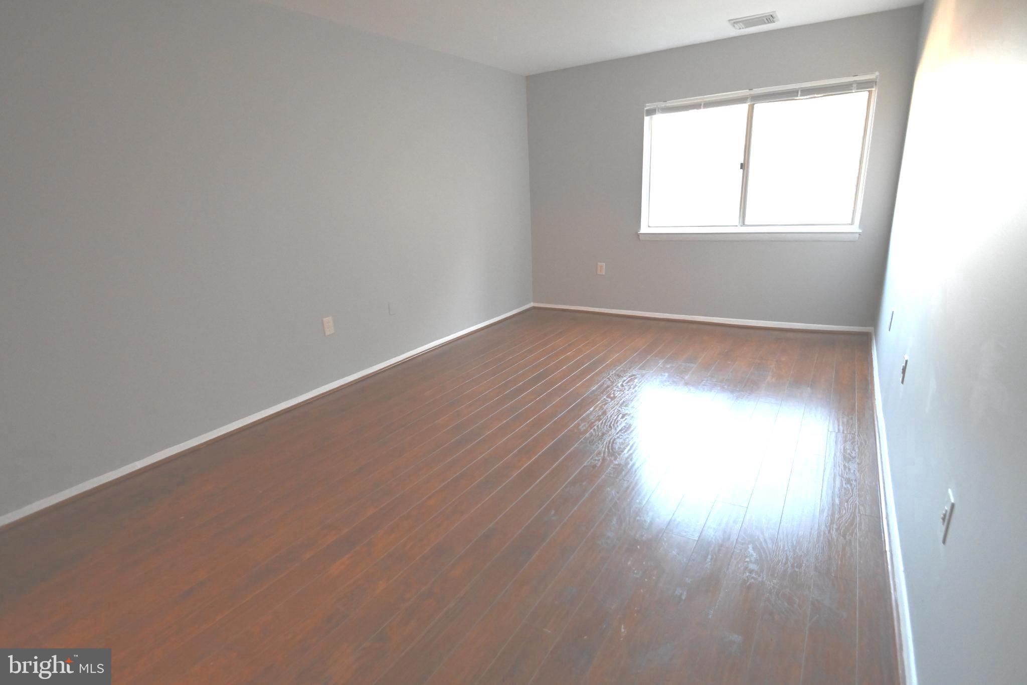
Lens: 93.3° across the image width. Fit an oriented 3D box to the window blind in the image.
[{"bbox_3d":[1.956,-2.038,4.037,1.743,0.100,0.045,7,20,30],"label":"window blind"}]

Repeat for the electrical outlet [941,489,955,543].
[{"bbox_3d":[1.050,0.421,1.185,0.016,0.114,0.072,8,20,32],"label":"electrical outlet"}]

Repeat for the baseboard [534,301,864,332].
[{"bbox_3d":[1.619,-0.265,4.876,3.249,0.058,0.015,7,20,30],"label":"baseboard"}]

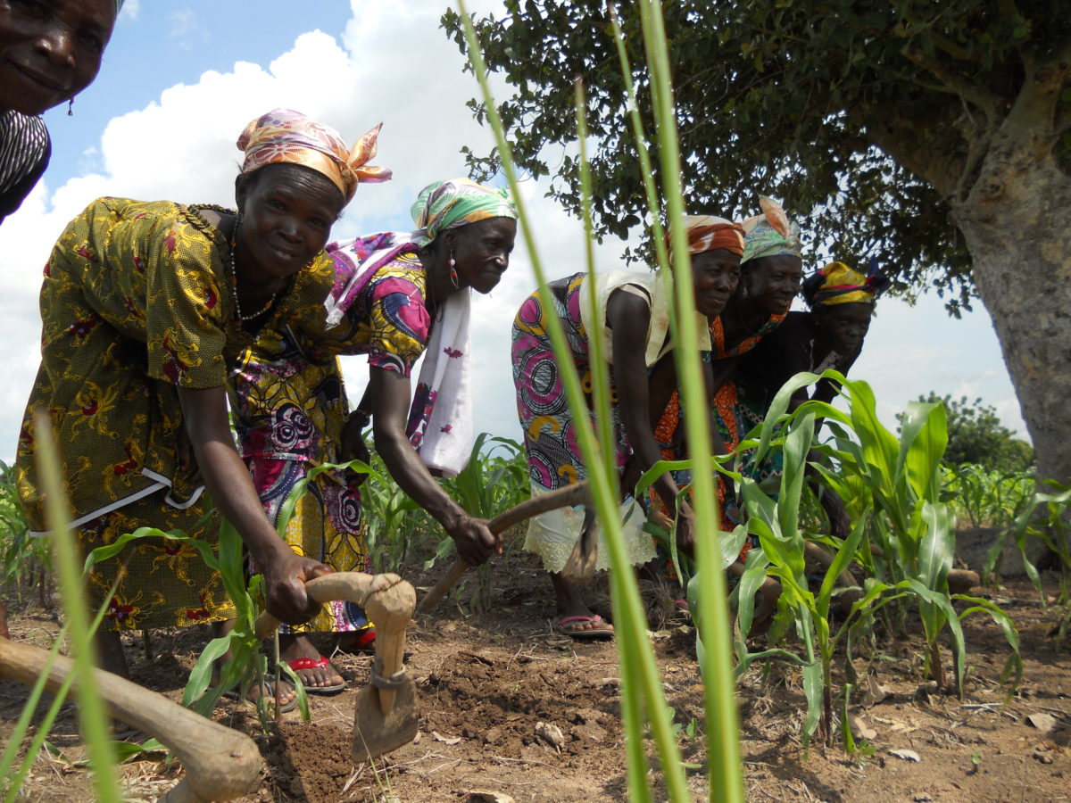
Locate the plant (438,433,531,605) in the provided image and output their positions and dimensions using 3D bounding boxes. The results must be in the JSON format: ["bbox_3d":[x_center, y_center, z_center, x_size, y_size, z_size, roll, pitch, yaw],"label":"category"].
[{"bbox_3d":[-0.198,0.457,3.200,0.360,0.660,0.360,0,-6,0],"label":"plant"}]

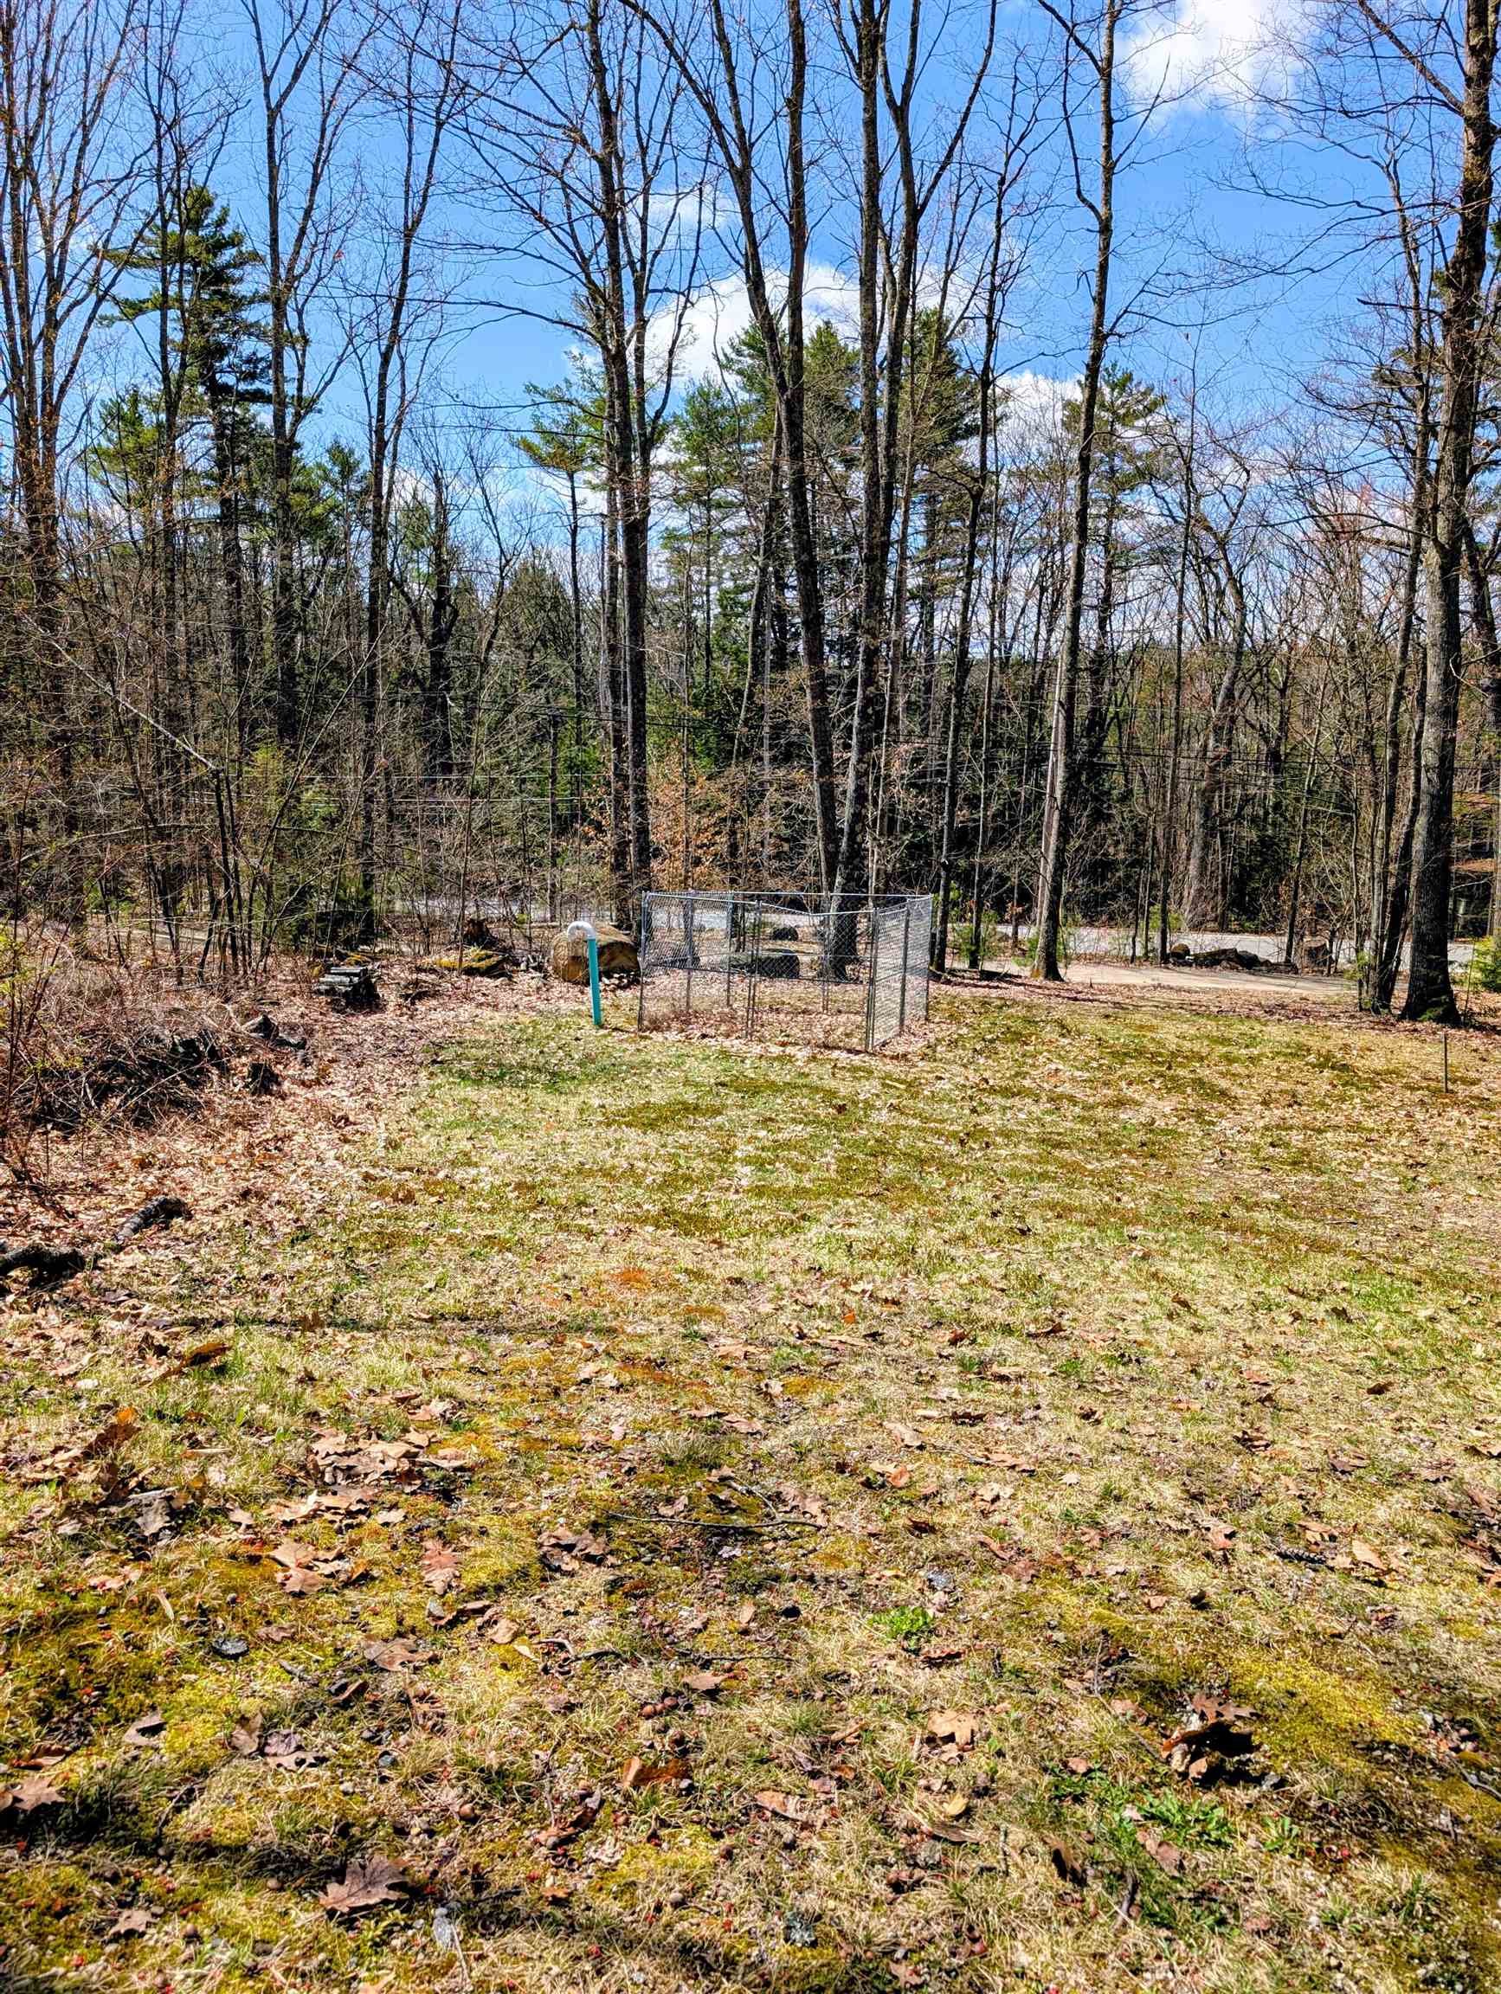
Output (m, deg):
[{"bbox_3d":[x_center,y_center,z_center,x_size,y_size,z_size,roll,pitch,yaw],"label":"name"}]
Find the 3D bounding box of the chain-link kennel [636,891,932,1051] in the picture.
[{"bbox_3d":[0.605,-0.507,19.200,3.100,1.830,3.150,4,8,20],"label":"chain-link kennel"}]

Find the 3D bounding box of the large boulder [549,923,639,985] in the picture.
[{"bbox_3d":[-2.664,-0.788,23.900,1.480,1.000,1.250,1,7,-3],"label":"large boulder"}]

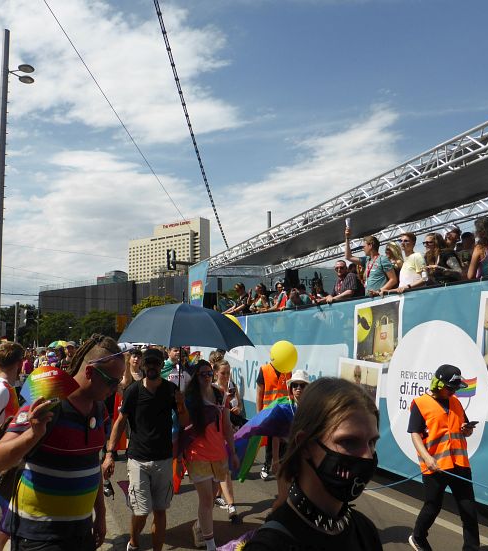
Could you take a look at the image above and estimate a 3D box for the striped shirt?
[{"bbox_3d":[-0.823,0.845,2.240,0.460,0.610,0.320,6,-10,-43],"label":"striped shirt"}]

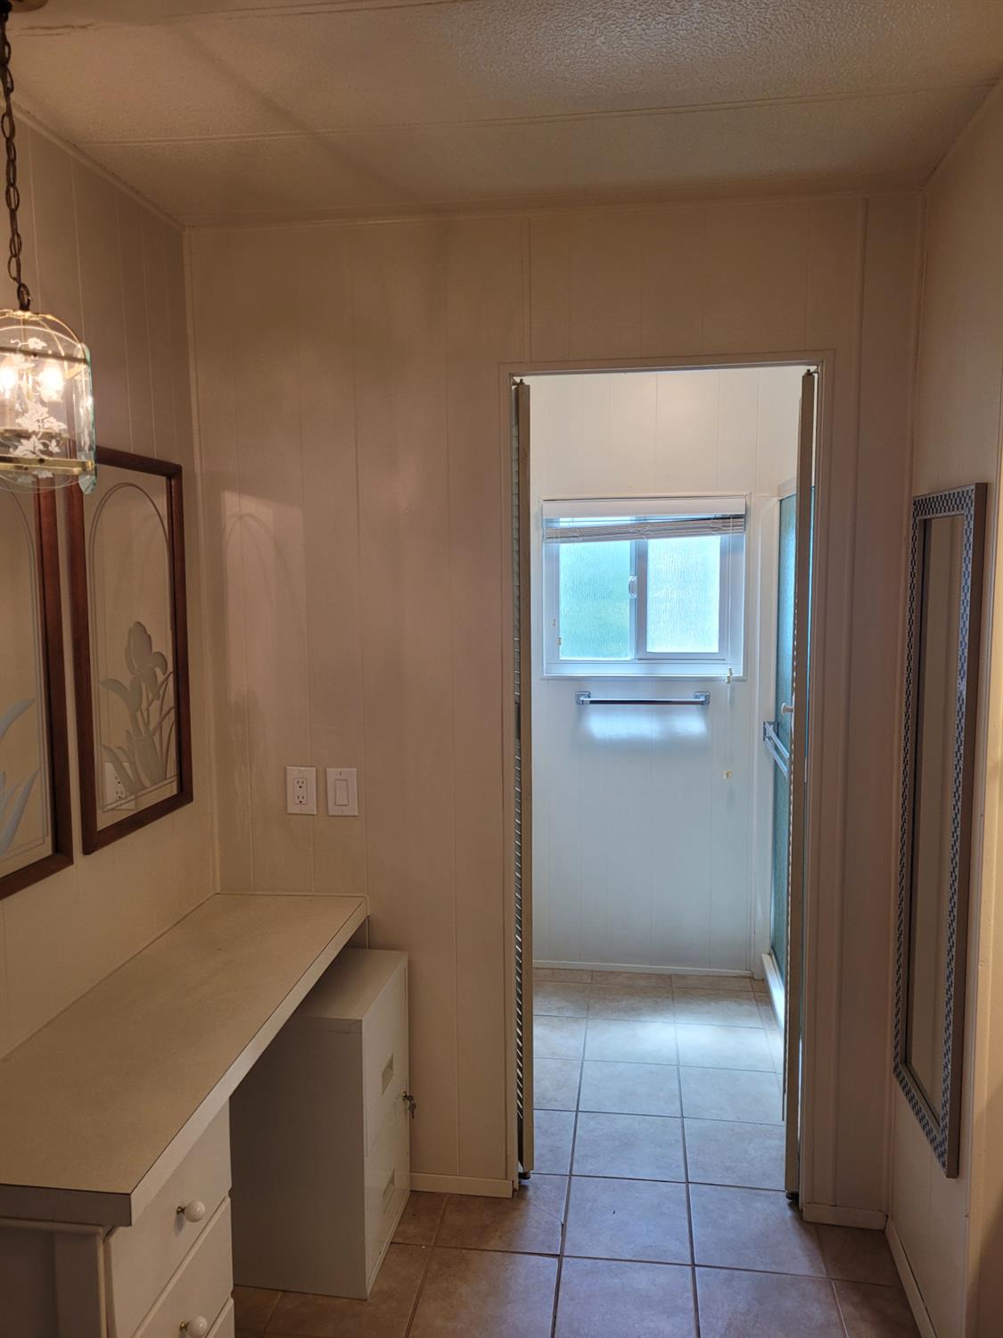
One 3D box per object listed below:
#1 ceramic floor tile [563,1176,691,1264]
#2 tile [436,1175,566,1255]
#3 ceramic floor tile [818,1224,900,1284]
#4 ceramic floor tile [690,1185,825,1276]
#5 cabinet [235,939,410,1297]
[{"bbox_3d":[0.315,1.370,2.498,0.300,0.012,0.300,0,6,8],"label":"ceramic floor tile"},{"bbox_3d":[0.010,1.369,2.539,0.300,0.012,0.300,0,6,8],"label":"tile"},{"bbox_3d":[0.848,1.380,2.368,0.164,0.012,0.187,0,6,8],"label":"ceramic floor tile"},{"bbox_3d":[0.619,1.372,2.456,0.300,0.012,0.300,0,6,8],"label":"ceramic floor tile"},{"bbox_3d":[-0.494,1.054,2.419,0.460,0.650,0.382,0,6,9],"label":"cabinet"}]

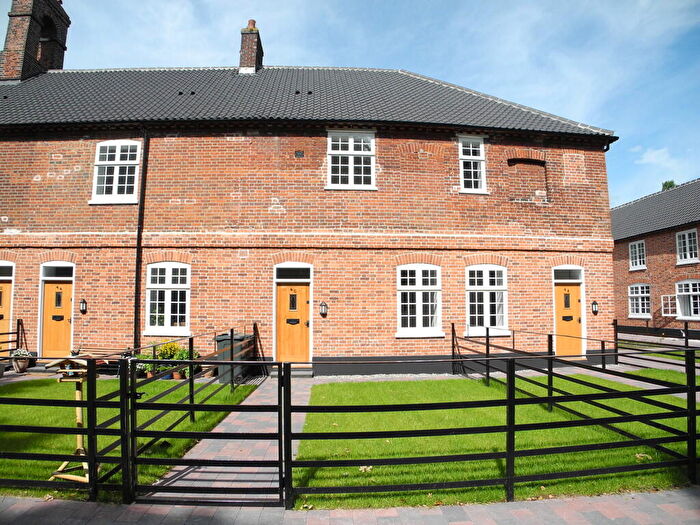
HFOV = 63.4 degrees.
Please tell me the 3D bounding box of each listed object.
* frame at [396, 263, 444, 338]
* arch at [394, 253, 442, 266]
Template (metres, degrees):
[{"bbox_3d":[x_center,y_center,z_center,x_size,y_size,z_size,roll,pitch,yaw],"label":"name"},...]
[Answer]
[{"bbox_3d":[1.676,0.919,13.527,1.144,1.771,0.130,0,-5,-3],"label":"frame"},{"bbox_3d":[1.677,-0.061,13.809,1.166,0.318,0.130,0,-6,-3],"label":"arch"}]

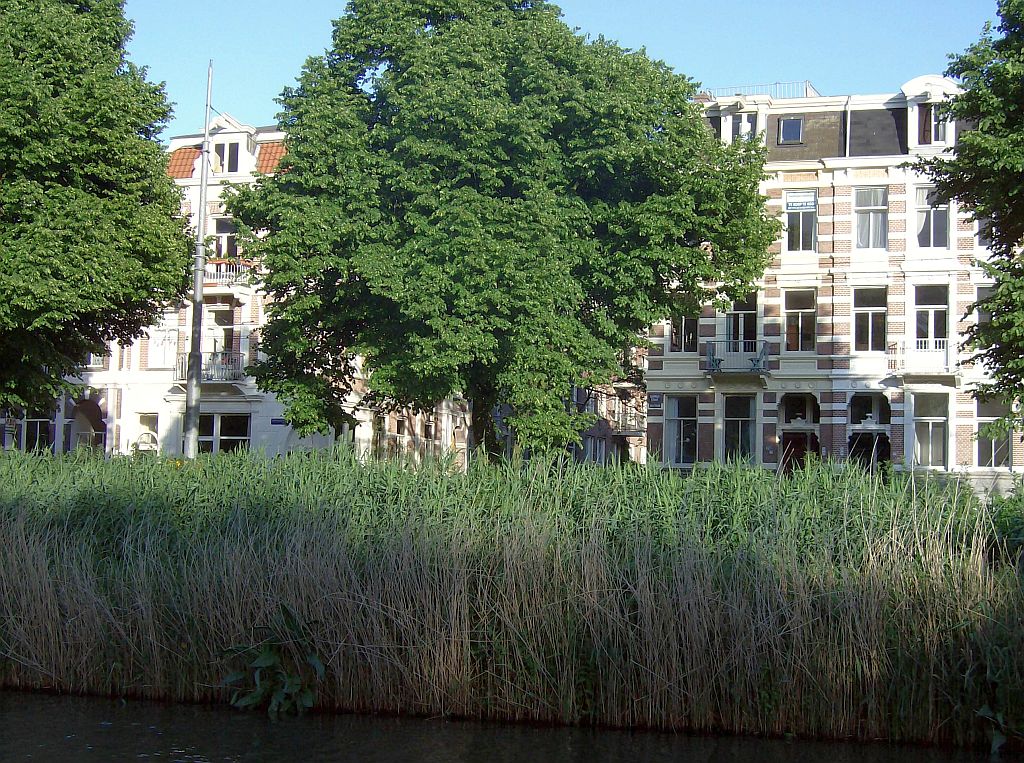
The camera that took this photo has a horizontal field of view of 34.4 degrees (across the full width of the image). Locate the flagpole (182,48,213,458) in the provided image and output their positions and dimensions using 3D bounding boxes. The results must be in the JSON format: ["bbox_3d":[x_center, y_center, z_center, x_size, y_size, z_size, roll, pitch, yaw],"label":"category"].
[{"bbox_3d":[-7.083,-2.606,37.629,0.310,9.539,0.310,1,-5,18],"label":"flagpole"}]

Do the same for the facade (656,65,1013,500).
[{"bbox_3d":[10.784,-3.005,55.462,12.052,13.547,4.000,0,-5,18],"label":"facade"}]

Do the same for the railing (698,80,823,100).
[{"bbox_3d":[8.815,-9.692,58.016,3.600,1.000,2.200,0,-5,18],"label":"railing"}]

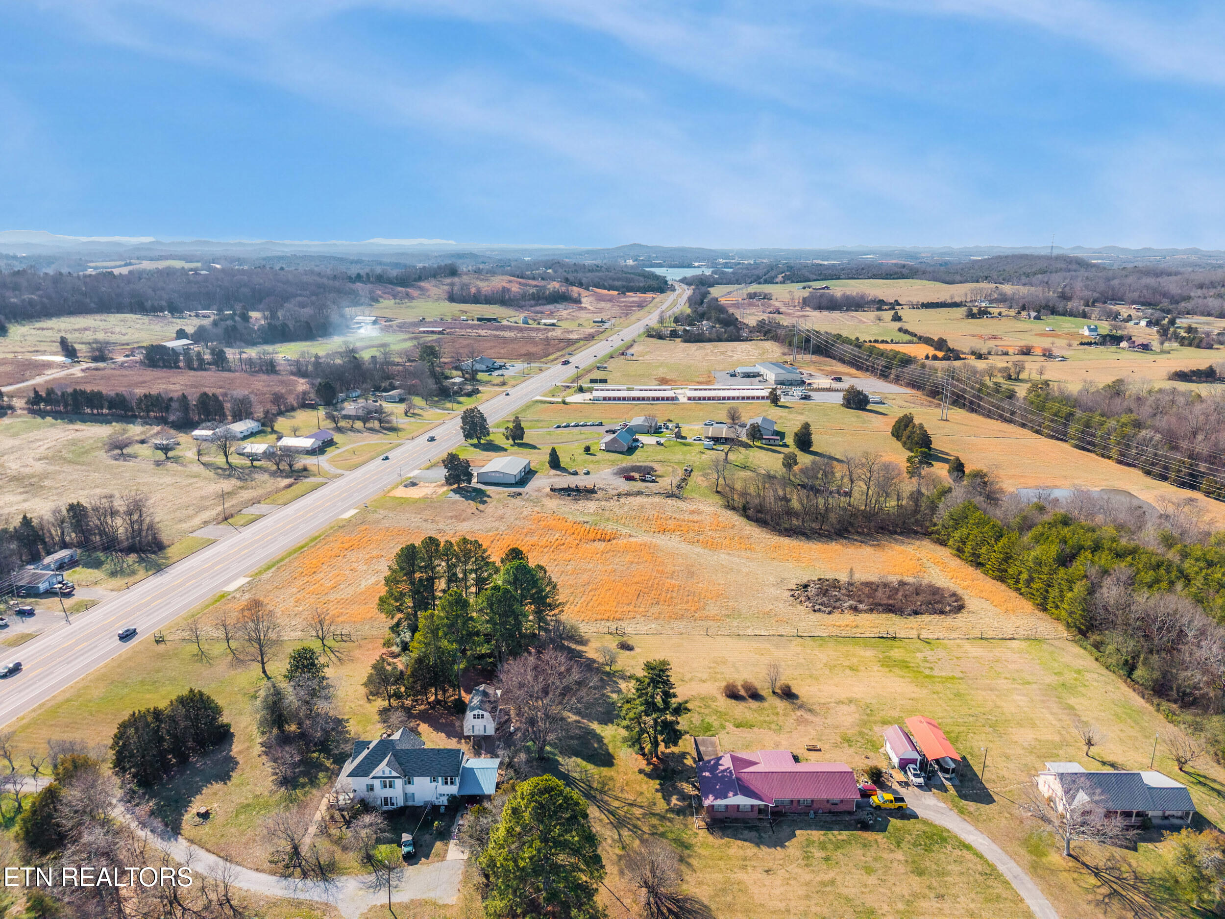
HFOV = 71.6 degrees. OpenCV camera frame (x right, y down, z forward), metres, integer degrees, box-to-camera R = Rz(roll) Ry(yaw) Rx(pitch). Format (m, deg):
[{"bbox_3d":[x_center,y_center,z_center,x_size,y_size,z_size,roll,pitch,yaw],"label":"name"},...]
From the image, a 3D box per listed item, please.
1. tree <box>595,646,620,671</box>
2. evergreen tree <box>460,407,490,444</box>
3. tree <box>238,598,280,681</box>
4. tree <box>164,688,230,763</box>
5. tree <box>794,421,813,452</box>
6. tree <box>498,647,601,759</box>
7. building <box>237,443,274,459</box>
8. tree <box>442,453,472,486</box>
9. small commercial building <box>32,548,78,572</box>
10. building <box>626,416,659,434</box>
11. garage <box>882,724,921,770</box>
[{"bbox_3d":[-1.106,41.808,178.347,5.220,5.500,5.220,0,14,0],"label":"tree"},{"bbox_3d":[-62.621,-15.990,390.699,13.500,17.000,13.500,0,14,0],"label":"evergreen tree"},{"bbox_3d":[-73.064,36.818,176.245,8.190,16.200,8.190,0,14,0],"label":"tree"},{"bbox_3d":[-72.627,46.006,148.723,10.360,11.700,10.360,0,14,0],"label":"tree"},{"bbox_3d":[84.370,-10.250,376.260,8.480,13.670,8.480,0,14,0],"label":"tree"},{"bbox_3d":[-10.795,42.644,146.089,17.160,19.500,17.160,0,14,0],"label":"tree"},{"bbox_3d":[-152.700,-4.158,364.480,11.300,4.800,10.600,2,14,6],"label":"building"},{"bbox_3d":[-57.430,3.770,315.620,11.380,13.230,11.380,0,14,0],"label":"tree"},{"bbox_3d":[-155.100,28.608,236.249,4.500,3.600,11.800,2,14,9],"label":"small commercial building"},{"bbox_3d":[15.576,-17.076,420.324,12.300,4.700,18.000,2,14,9],"label":"building"},{"bbox_3d":[51.070,50.550,149.630,3.950,3.450,7.900,0,14,1],"label":"garage"}]

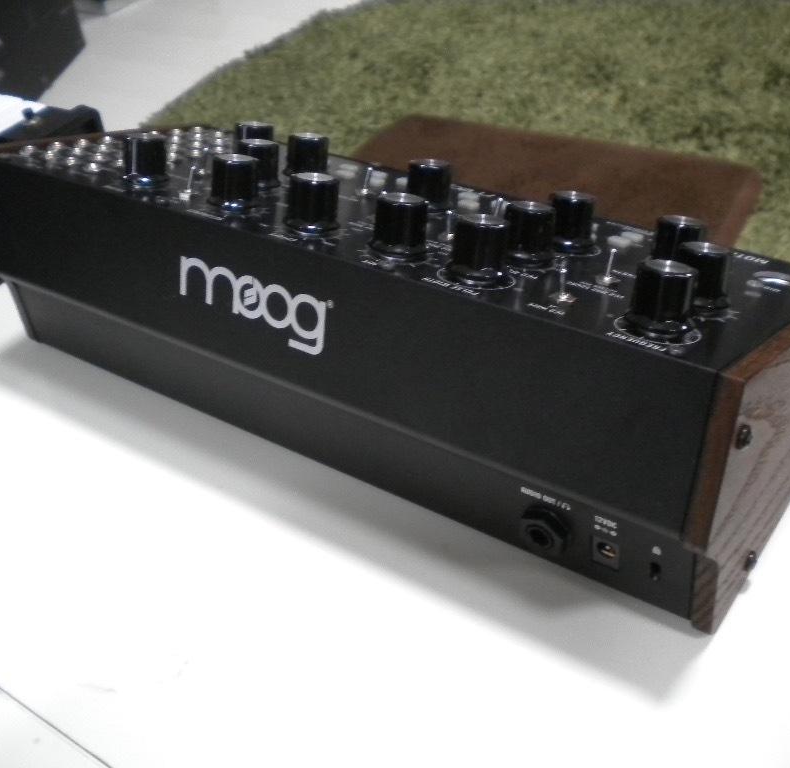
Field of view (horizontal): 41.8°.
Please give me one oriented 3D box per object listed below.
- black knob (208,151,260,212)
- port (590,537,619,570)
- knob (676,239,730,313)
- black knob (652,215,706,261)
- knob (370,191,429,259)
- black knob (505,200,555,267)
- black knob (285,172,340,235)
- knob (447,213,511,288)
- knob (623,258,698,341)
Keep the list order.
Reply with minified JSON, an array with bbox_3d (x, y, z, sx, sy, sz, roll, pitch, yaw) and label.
[{"bbox_3d":[-0.056,-0.070,0.361,0.019,0.017,0.019,5,22,-2],"label":"black knob"},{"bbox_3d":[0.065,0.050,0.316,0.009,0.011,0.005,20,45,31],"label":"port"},{"bbox_3d":[0.090,-0.032,0.304,0.019,0.017,0.019,20,26,31],"label":"knob"},{"bbox_3d":[0.091,-0.044,0.335,0.019,0.017,0.019,20,26,31],"label":"black knob"},{"bbox_3d":[0.002,-0.050,0.326,0.019,0.017,0.019,5,22,-2],"label":"knob"},{"bbox_3d":[0.043,-0.048,0.332,0.019,0.017,0.019,5,22,-2],"label":"black knob"},{"bbox_3d":[-0.027,-0.059,0.342,0.019,0.017,0.019,5,22,-2],"label":"black knob"},{"bbox_3d":[0.025,-0.039,0.306,0.019,0.017,0.019,5,22,-2],"label":"knob"},{"bbox_3d":[0.072,-0.023,0.278,0.019,0.017,0.019,20,26,31],"label":"knob"}]

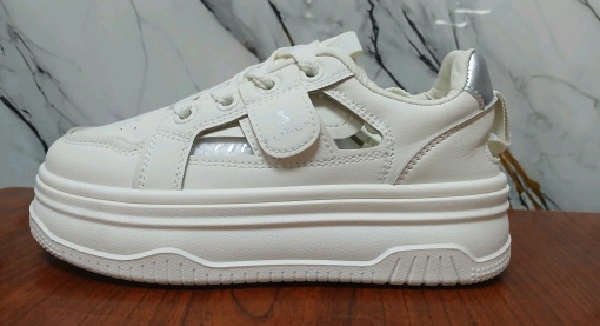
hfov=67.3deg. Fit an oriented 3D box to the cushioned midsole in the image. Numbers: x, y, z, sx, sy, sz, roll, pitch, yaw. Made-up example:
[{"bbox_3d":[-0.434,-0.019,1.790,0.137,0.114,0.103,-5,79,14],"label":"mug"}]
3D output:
[{"bbox_3d":[-0.021,0.025,0.259,0.272,0.041,0.098,1,5,3],"label":"cushioned midsole"}]

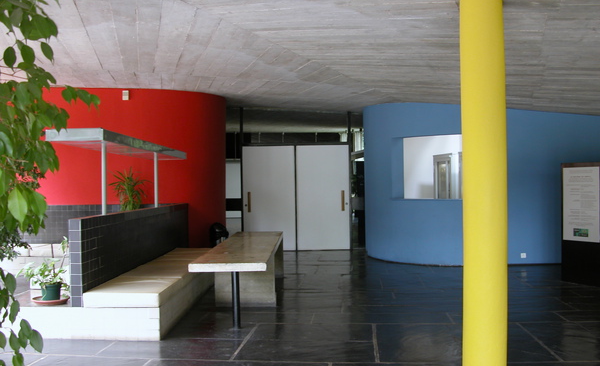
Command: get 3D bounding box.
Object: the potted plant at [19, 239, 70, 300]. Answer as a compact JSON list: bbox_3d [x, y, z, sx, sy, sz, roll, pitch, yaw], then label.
[{"bbox_3d":[-2.535,0.850,6.010,0.460,0.640,0.420,-1,-1,0],"label":"potted plant"}]

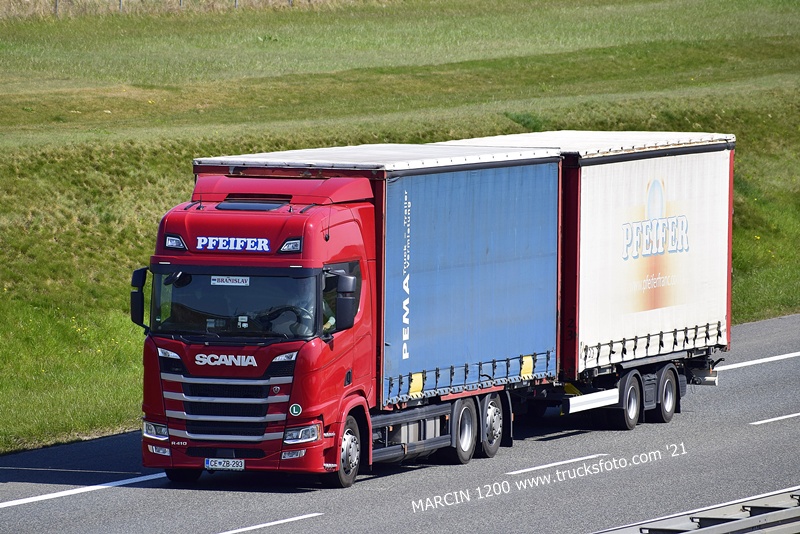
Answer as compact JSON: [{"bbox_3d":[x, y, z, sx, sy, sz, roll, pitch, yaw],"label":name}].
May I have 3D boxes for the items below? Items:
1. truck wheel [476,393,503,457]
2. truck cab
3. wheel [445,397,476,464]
[{"bbox_3d":[1.094,2.055,97.045,0.340,0.940,0.940,2,3,18],"label":"truck wheel"},{"bbox_3d":[-1.815,0.800,91.373,2.650,3.780,2.150,2,3,18],"label":"truck cab"},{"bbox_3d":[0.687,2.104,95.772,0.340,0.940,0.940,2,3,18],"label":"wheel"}]

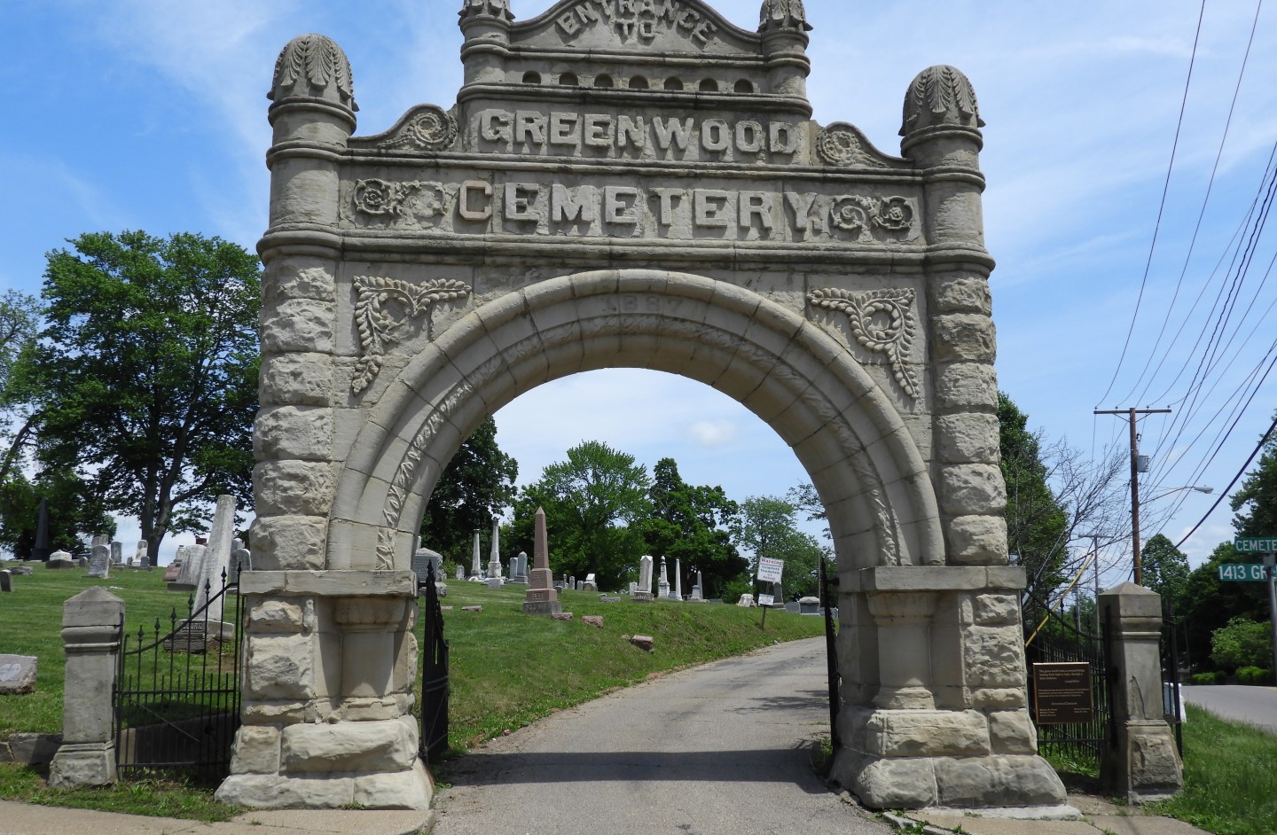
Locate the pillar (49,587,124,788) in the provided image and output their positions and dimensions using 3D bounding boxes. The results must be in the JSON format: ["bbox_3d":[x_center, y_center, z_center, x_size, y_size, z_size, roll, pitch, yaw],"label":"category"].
[{"bbox_3d":[-4.270,2.070,9.480,0.470,1.500,0.460,2,-9,-14],"label":"pillar"}]

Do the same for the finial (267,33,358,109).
[{"bbox_3d":[-3.278,-3.500,12.241,0.870,0.745,0.870,1,-8,-7],"label":"finial"}]

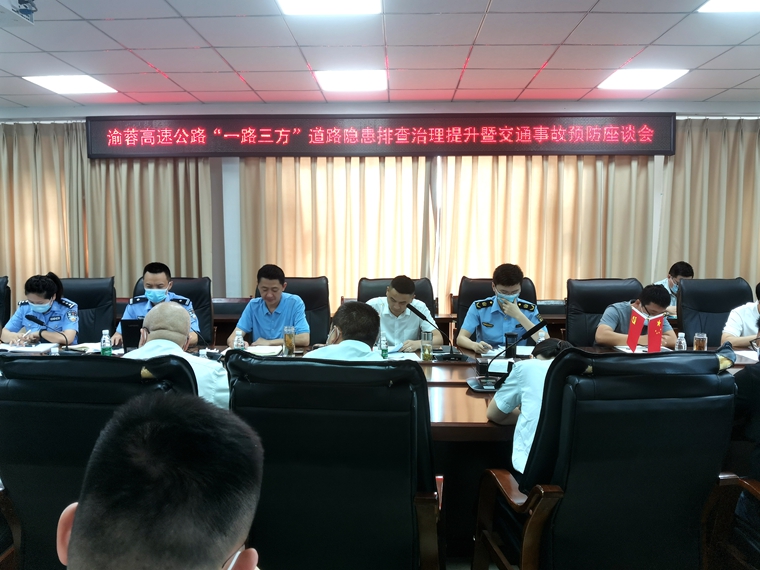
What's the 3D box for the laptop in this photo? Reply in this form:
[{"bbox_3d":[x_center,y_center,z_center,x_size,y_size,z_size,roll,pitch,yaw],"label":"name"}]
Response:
[{"bbox_3d":[-1.385,0.304,3.680,0.330,0.220,0.290,0,4,2],"label":"laptop"}]

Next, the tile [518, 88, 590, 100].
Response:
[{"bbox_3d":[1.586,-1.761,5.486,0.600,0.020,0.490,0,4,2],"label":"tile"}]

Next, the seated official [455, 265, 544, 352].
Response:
[{"bbox_3d":[0.775,0.489,3.851,0.560,1.250,0.720,0,5,2],"label":"seated official"}]

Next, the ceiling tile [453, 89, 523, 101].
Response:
[{"bbox_3d":[1.001,-1.770,5.510,0.600,0.020,0.498,0,5,2],"label":"ceiling tile"}]

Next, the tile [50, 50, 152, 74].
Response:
[{"bbox_3d":[-2.047,-1.680,4.460,0.600,0.020,0.600,0,4,2],"label":"tile"}]

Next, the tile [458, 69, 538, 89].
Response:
[{"bbox_3d":[0.967,-1.714,4.911,0.600,0.025,0.600,0,4,2],"label":"tile"}]

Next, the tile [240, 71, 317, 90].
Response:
[{"bbox_3d":[-0.835,-1.729,5.018,0.600,0.020,0.600,0,5,2],"label":"tile"}]

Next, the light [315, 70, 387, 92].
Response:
[{"bbox_3d":[-0.232,-1.724,4.949,0.600,0.040,0.600,0,4,2],"label":"light"}]

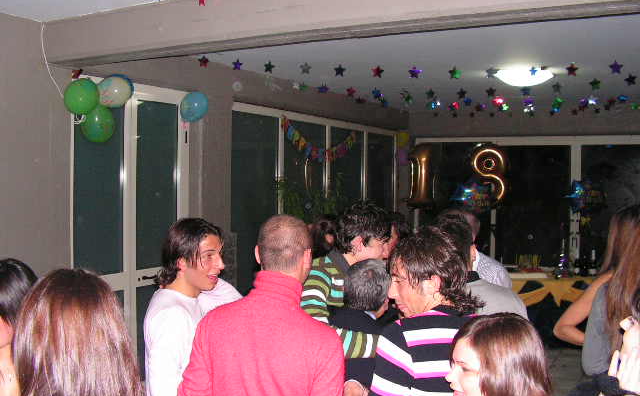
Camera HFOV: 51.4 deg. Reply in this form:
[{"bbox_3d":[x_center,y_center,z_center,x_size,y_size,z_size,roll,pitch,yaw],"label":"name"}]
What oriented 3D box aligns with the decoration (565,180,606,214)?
[{"bbox_3d":[2.972,-0.006,7.450,0.470,0.390,0.200,1,1,14],"label":"decoration"}]

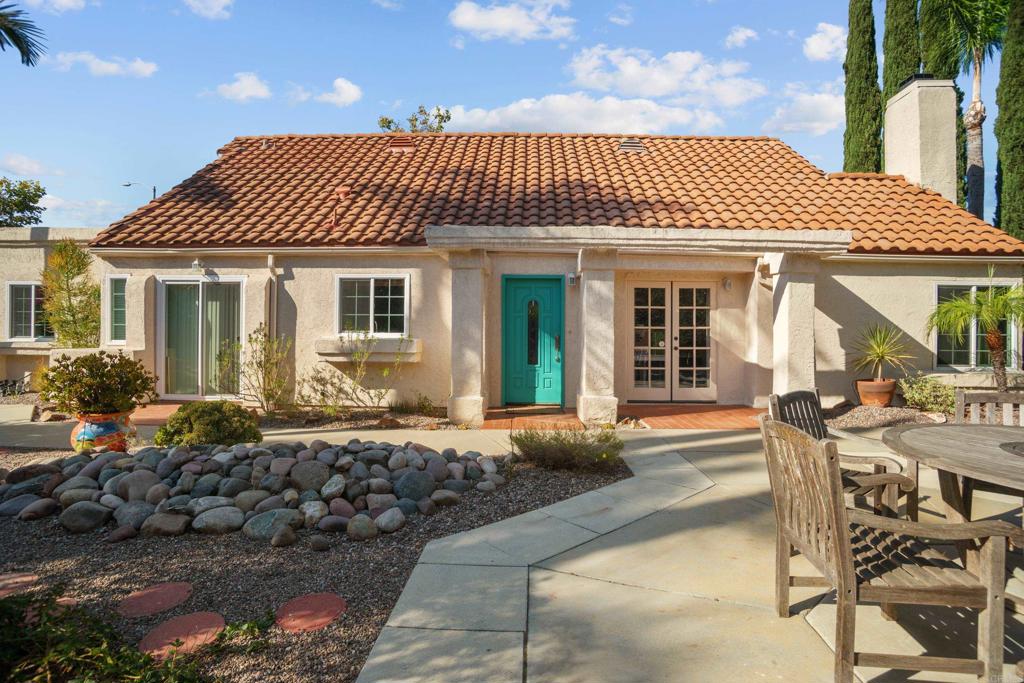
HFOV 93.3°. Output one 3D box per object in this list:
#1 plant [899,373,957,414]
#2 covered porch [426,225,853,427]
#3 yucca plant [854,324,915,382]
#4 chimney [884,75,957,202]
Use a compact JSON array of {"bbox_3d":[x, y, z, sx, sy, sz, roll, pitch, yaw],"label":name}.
[{"bbox_3d":[6.270,0.785,7.300,0.740,0.650,0.680,0,0,-1],"label":"plant"},{"bbox_3d":[1.640,-0.180,7.100,5.560,2.570,1.800,0,0,-1],"label":"covered porch"},{"bbox_3d":[5.470,0.145,7.170,0.800,0.840,0.800,0,0,0],"label":"yucca plant"},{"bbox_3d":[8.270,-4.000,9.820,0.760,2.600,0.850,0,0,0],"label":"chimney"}]

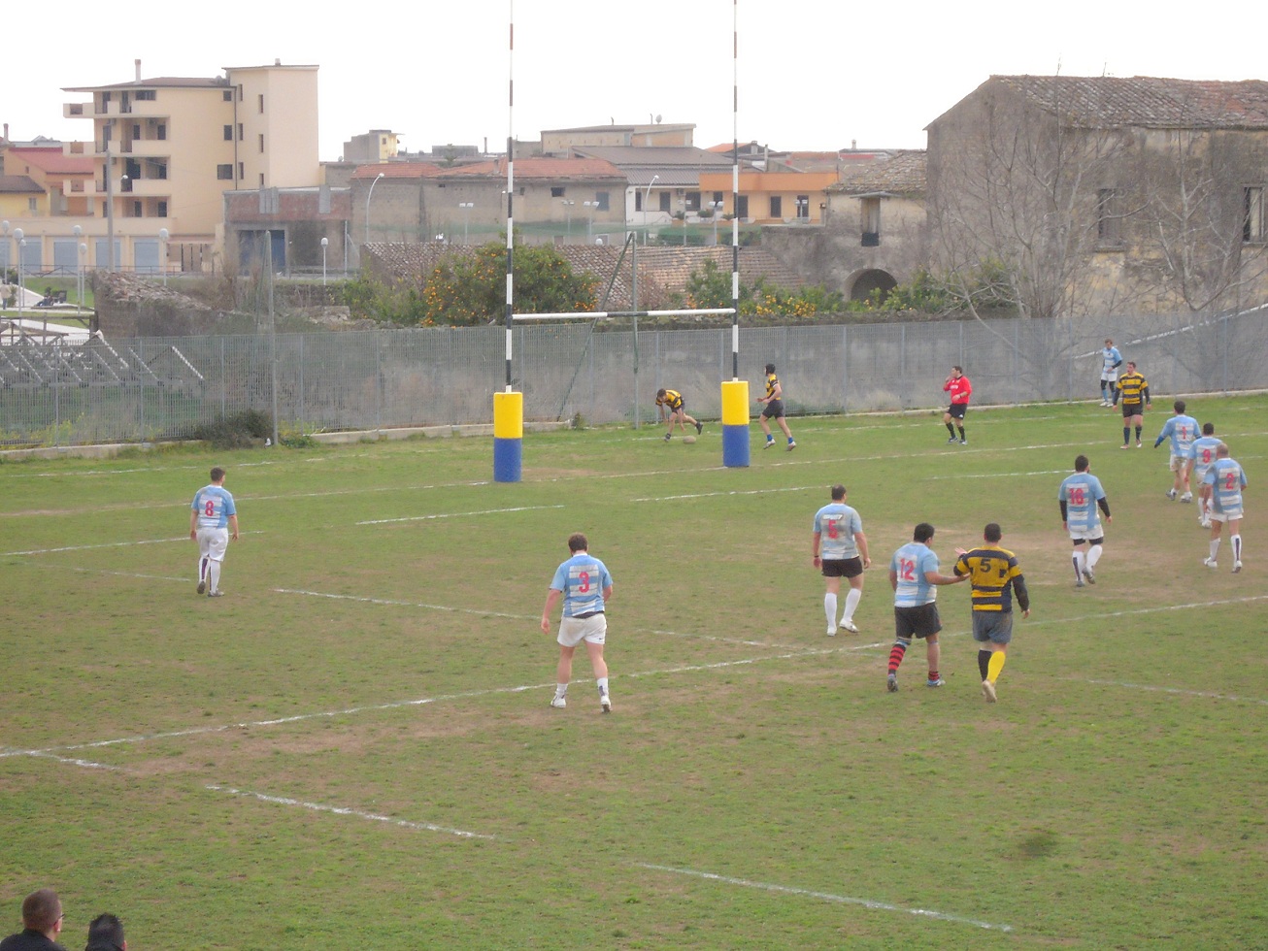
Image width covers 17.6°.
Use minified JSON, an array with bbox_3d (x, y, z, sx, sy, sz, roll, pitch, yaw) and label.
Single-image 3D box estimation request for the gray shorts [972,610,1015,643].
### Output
[{"bbox_3d":[3.761,1.584,43.000,0.430,0.370,0.330,1,4,14],"label":"gray shorts"}]

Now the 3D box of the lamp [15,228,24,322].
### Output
[{"bbox_3d":[-25.608,-8.161,171.156,0.380,4.300,0.380,0,4,0],"label":"lamp"}]

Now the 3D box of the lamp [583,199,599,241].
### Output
[{"bbox_3d":[-2.707,-14.681,258.193,1.000,5.300,0.400,0,4,0],"label":"lamp"}]

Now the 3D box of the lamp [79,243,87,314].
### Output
[{"bbox_3d":[-30.185,-10.869,225.000,0.380,3.750,0.380,0,4,0],"label":"lamp"}]

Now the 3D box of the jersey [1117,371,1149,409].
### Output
[{"bbox_3d":[10.245,-1.769,84.200,0.630,0.700,0.320,1,4,6],"label":"jersey"}]

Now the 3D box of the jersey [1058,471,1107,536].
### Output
[{"bbox_3d":[6.124,0.372,56.000,0.680,0.830,0.400,2,5,24],"label":"jersey"}]

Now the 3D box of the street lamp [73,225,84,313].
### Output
[{"bbox_3d":[-26.121,-9.627,193.156,0.380,4.300,0.380,0,4,0],"label":"street lamp"}]

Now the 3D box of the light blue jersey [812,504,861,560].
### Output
[{"bbox_3d":[2.487,0.682,50.000,0.620,0.680,0.370,2,5,22],"label":"light blue jersey"}]

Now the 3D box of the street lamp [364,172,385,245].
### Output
[{"bbox_3d":[-16.730,-16.162,265.000,1.350,7.200,0.300,0,4,0],"label":"street lamp"}]

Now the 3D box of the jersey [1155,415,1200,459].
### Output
[{"bbox_3d":[9.463,-0.664,71.400,0.740,0.730,0.420,-1,4,-16],"label":"jersey"}]

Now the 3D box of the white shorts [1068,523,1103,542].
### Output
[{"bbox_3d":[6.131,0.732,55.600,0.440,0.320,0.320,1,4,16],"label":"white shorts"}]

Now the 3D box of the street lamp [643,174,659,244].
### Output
[{"bbox_3d":[1.279,-18.371,305.293,1.450,8.100,0.400,2,5,26],"label":"street lamp"}]

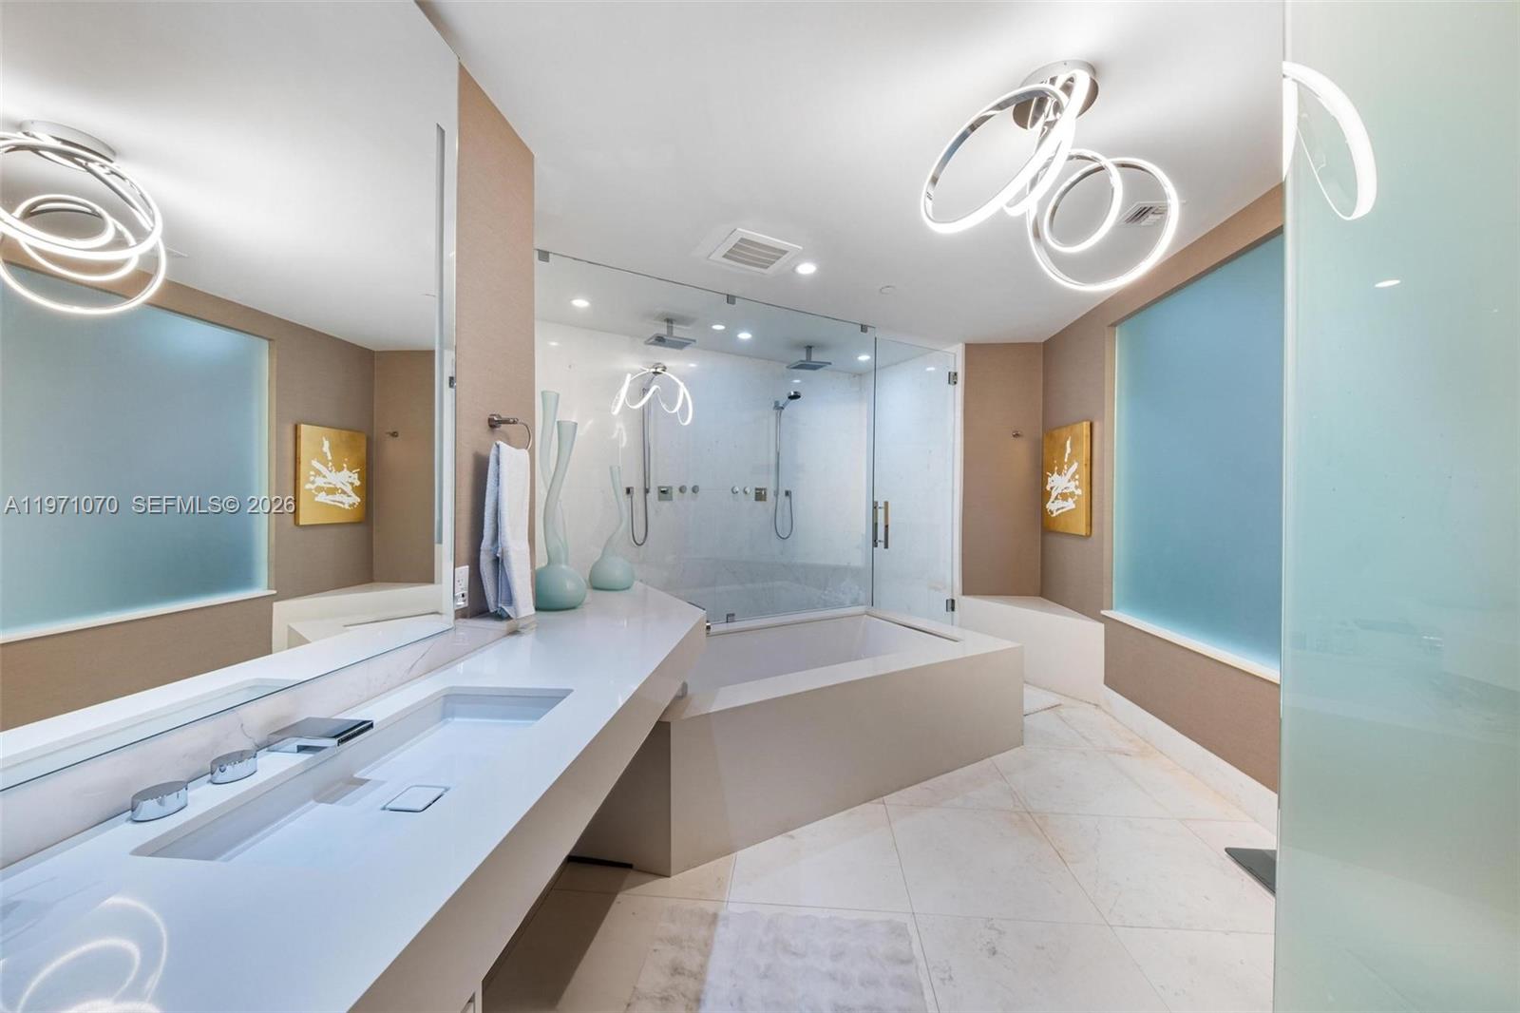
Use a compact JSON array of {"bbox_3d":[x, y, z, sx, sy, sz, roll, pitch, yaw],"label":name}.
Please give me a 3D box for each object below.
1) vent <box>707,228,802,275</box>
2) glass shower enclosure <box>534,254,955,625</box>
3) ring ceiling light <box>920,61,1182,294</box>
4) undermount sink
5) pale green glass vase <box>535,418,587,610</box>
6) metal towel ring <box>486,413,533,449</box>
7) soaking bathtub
[{"bbox_3d":[-0.032,-1.338,2.713,0.377,0.030,0.348,0,0,-29],"label":"vent"},{"bbox_3d":[-0.070,-0.112,3.885,3.150,2.450,1.080,0,0,-29],"label":"glass shower enclosure"},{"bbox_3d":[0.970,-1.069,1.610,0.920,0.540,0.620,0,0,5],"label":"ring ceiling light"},{"bbox_3d":[-0.618,0.495,0.911,0.330,0.125,0.600,0,0,5],"label":"undermount sink"},{"bbox_3d":[-0.873,0.029,2.152,0.270,0.795,0.270,0,0,5],"label":"pale green glass vase"},{"bbox_3d":[-0.799,-0.227,1.593,0.100,0.125,0.170,0,0,5],"label":"metal towel ring"},{"bbox_3d":[0.209,1.044,2.741,2.240,0.550,1.120,0,0,-29],"label":"soaking bathtub"}]

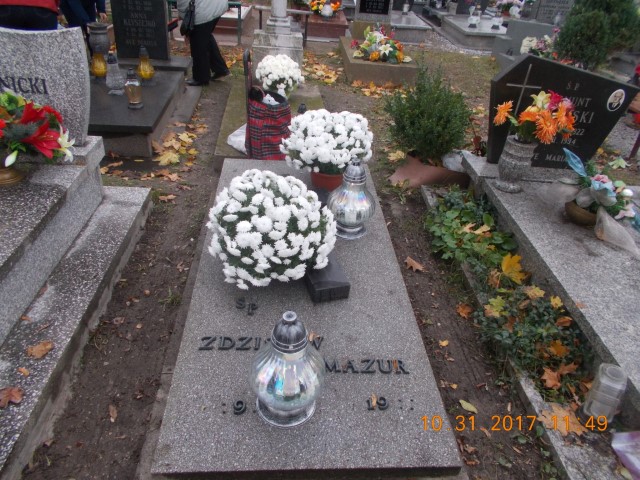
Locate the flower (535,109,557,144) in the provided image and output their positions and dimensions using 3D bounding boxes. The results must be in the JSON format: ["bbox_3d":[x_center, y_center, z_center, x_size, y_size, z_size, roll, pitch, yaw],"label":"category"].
[{"bbox_3d":[1.202,-0.605,2.562,0.120,0.165,0.090,-11,37,-21],"label":"flower"}]

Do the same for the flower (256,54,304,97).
[{"bbox_3d":[-0.349,-1.350,4.134,0.410,0.400,0.410,1,34,-5],"label":"flower"}]

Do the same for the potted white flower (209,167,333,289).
[{"bbox_3d":[-0.183,-0.040,1.818,0.477,0.440,0.477,1,34,-5],"label":"potted white flower"}]

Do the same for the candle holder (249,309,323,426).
[{"bbox_3d":[-0.089,0.344,1.364,0.220,0.350,0.220,1,35,-5],"label":"candle holder"}]

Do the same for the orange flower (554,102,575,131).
[{"bbox_3d":[1.329,-0.671,2.612,0.105,0.125,0.090,-22,42,-33],"label":"orange flower"}]

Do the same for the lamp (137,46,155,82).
[{"bbox_3d":[-1.413,-1.421,3.897,0.142,0.267,0.142,1,33,-5],"label":"lamp"}]

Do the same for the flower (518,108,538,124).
[{"bbox_3d":[1.050,-0.622,2.420,0.100,0.070,0.100,7,33,4],"label":"flower"}]

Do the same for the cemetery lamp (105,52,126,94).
[{"bbox_3d":[-1.571,-1.282,3.689,0.125,0.285,0.125,1,34,-5],"label":"cemetery lamp"}]

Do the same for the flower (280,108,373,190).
[{"bbox_3d":[0.024,-0.470,2.471,0.459,0.400,0.459,1,34,-5],"label":"flower"}]

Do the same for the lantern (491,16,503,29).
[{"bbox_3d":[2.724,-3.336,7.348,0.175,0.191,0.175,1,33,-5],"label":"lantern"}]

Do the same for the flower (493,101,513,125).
[{"bbox_3d":[0.923,-0.644,2.430,0.085,0.120,0.115,10,34,9],"label":"flower"}]

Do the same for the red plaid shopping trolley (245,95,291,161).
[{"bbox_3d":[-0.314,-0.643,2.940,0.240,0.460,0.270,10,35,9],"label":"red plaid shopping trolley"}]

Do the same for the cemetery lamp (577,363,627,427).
[{"bbox_3d":[0.937,0.517,1.592,0.090,0.185,0.090,-3,35,-2],"label":"cemetery lamp"}]

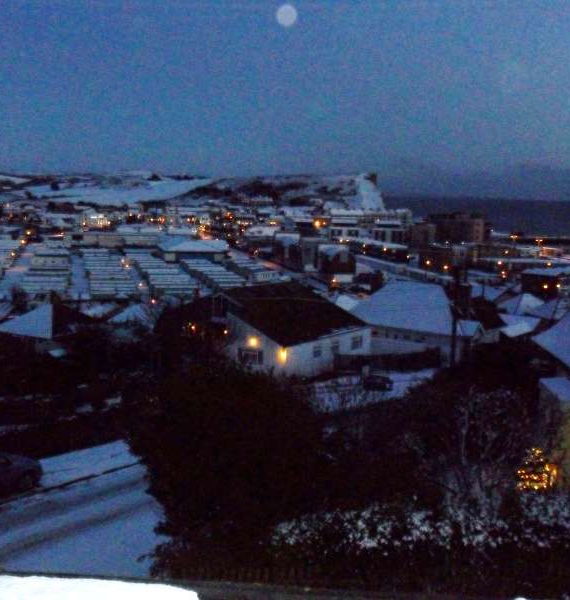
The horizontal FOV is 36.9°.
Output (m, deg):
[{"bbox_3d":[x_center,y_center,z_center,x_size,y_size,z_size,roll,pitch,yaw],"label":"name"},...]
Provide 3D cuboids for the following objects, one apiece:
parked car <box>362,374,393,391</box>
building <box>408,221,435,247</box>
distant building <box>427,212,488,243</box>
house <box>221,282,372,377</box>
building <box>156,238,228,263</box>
[{"bbox_3d":[8.809,7.768,81.000,1.700,1.440,3.950,-1,8,-22],"label":"parked car"},{"bbox_3d":[66.247,-31.546,415.000,10.500,13.500,9.500,7,9,37],"label":"building"},{"bbox_3d":[87.753,-35.610,435.000,27.000,17.000,14.000,7,9,37],"label":"distant building"},{"bbox_3d":[-1.707,1.929,82.987,14.235,6.601,14.965,6,9,33],"label":"house"},{"bbox_3d":[-31.633,-17.334,291.833,23.000,7.000,19.000,1,7,-8],"label":"building"}]

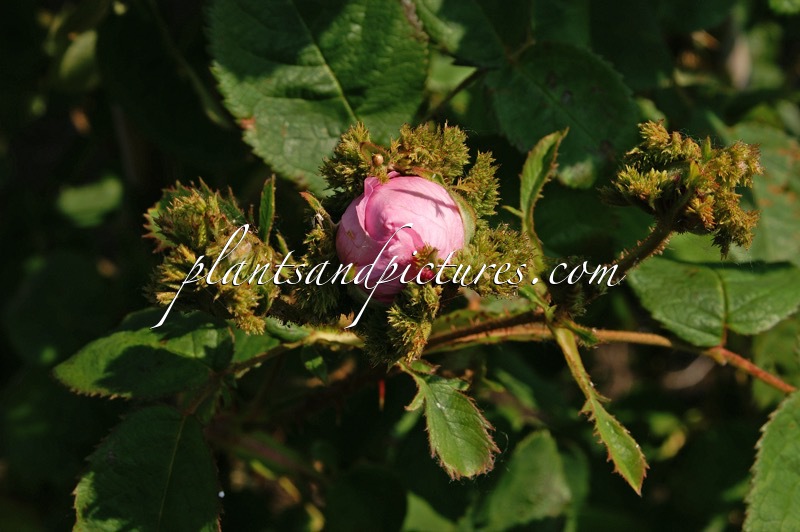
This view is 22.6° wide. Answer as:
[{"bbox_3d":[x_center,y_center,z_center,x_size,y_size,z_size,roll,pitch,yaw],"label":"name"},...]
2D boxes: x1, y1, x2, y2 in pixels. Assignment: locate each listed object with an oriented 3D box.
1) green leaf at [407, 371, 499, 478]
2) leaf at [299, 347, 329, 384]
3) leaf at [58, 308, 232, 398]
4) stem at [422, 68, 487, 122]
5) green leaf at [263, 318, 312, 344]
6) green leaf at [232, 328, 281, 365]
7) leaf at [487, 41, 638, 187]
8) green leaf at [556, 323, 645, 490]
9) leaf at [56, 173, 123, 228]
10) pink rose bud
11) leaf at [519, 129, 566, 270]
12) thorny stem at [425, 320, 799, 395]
[{"bbox_3d":[0.011,0.036,0.462,0.017,0.029,0.008,-26,-7,-9],"label":"green leaf"},{"bbox_3d":[-0.021,0.024,0.478,0.006,0.009,0.004,-18,0,-11],"label":"leaf"},{"bbox_3d":[-0.061,0.021,0.475,0.043,0.010,0.026,-6,51,3],"label":"leaf"},{"bbox_3d":[0.014,-0.043,0.505,0.020,0.003,0.003,-40,77,-6],"label":"stem"},{"bbox_3d":[-0.027,0.015,0.476,0.011,0.006,0.005,15,24,6],"label":"green leaf"},{"bbox_3d":[-0.035,0.019,0.484,0.013,0.010,0.005,6,6,2],"label":"green leaf"},{"bbox_3d":[0.041,-0.039,0.510,0.032,0.043,0.009,-34,-9,-8],"label":"leaf"},{"bbox_3d":[0.046,0.033,0.458,0.013,0.043,0.010,-28,-6,0],"label":"green leaf"},{"bbox_3d":[-0.092,-0.019,0.590,0.019,0.016,0.007,-6,6,-2],"label":"leaf"},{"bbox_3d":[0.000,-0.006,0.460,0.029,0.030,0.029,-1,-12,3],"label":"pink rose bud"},{"bbox_3d":[0.033,-0.015,0.462,0.011,0.034,0.010,8,0,-23],"label":"leaf"},{"bbox_3d":[0.050,0.020,0.472,0.088,0.014,0.013,7,3,0],"label":"thorny stem"}]

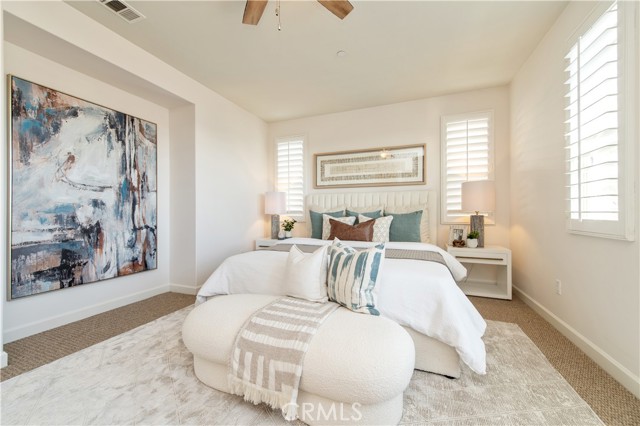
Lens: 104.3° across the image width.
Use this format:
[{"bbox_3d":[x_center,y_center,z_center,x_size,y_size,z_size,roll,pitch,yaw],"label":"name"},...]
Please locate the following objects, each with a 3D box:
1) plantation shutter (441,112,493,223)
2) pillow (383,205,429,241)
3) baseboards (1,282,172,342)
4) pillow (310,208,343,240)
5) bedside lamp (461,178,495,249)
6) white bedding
[{"bbox_3d":[2.045,-0.612,3.451,0.640,1.535,0.060,0,0,21],"label":"plantation shutter"},{"bbox_3d":[1.190,0.173,3.431,0.560,0.500,0.170,0,-14,21],"label":"pillow"},{"bbox_3d":[-2.278,1.005,2.608,0.016,0.090,1.560,0,0,21],"label":"baseboards"},{"bbox_3d":[0.108,0.187,3.792,0.545,0.485,0.172,0,-17,22],"label":"pillow"},{"bbox_3d":[2.032,0.019,3.209,0.374,0.848,0.374,0,0,22],"label":"bedside lamp"},{"bbox_3d":[0.244,0.666,2.741,2.280,0.580,1.880,0,0,21],"label":"white bedding"}]

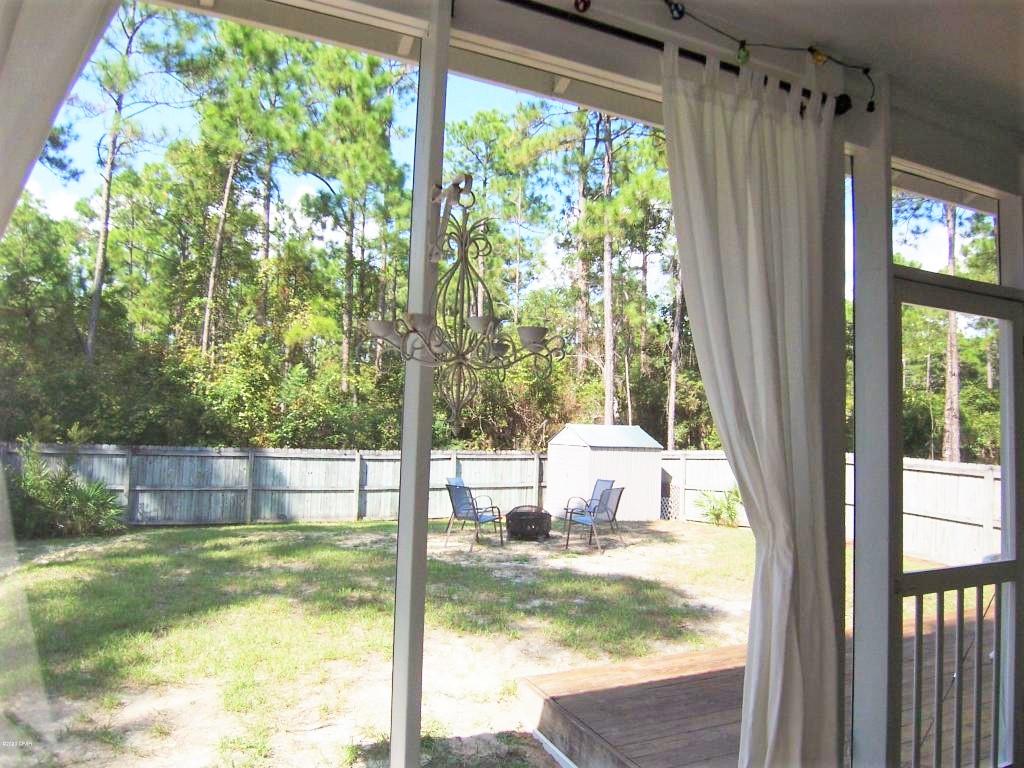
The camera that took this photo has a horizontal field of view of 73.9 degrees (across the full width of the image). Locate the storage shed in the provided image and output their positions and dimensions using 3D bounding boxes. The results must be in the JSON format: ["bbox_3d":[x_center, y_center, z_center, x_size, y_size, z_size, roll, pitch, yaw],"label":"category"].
[{"bbox_3d":[2.244,2.084,16.434,2.000,2.150,1.930,4,-4,-26],"label":"storage shed"}]

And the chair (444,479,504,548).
[{"bbox_3d":[-0.549,2.012,10.358,0.580,0.920,0.690,-2,-5,43],"label":"chair"}]

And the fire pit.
[{"bbox_3d":[0.273,2.297,11.268,0.750,0.530,0.750,2,-4,0],"label":"fire pit"}]

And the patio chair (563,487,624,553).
[{"bbox_3d":[1.297,2.079,10.486,0.690,0.920,0.580,-1,-5,36],"label":"patio chair"}]

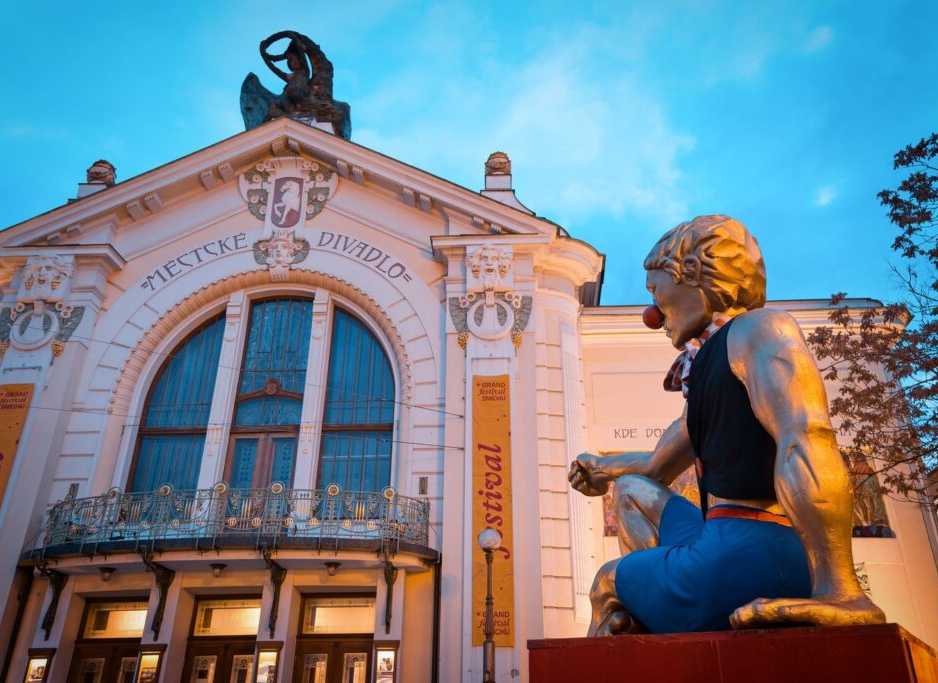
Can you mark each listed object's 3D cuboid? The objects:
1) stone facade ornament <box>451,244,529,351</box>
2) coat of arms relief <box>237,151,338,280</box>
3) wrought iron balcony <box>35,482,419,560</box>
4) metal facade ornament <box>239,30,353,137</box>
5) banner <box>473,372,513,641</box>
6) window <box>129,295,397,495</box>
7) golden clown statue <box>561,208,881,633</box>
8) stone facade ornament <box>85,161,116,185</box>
[{"bbox_3d":[0.462,-1.079,18.291,1.852,2.767,0.445,-1,-28,2],"label":"stone facade ornament"},{"bbox_3d":[-4.808,-3.127,20.470,2.662,3.641,0.556,-1,-28,2],"label":"coat of arms relief"},{"bbox_3d":[-4.854,3.641,15.919,8.045,1.351,1.272,-1,-28,2],"label":"wrought iron balcony"},{"bbox_3d":[-4.798,-7.311,22.813,3.100,4.325,1.908,-1,-28,2],"label":"metal facade ornament"},{"bbox_3d":[0.474,3.232,16.240,0.819,5.644,0.048,-1,-28,2],"label":"banner"},{"bbox_3d":[-4.771,1.508,19.101,6.233,6.090,0.398,-1,-28,2],"label":"window"},{"bbox_3d":[1.991,0.560,6.788,2.180,3.910,2.050,-12,-30,22],"label":"golden clown statue"},{"bbox_3d":[-10.325,-4.748,22.436,0.763,0.922,0.763,-1,-28,2],"label":"stone facade ornament"}]

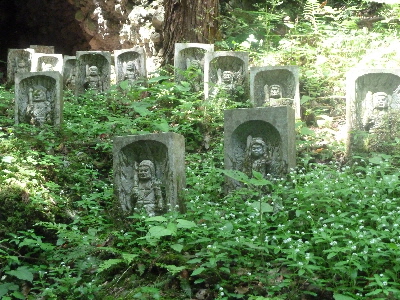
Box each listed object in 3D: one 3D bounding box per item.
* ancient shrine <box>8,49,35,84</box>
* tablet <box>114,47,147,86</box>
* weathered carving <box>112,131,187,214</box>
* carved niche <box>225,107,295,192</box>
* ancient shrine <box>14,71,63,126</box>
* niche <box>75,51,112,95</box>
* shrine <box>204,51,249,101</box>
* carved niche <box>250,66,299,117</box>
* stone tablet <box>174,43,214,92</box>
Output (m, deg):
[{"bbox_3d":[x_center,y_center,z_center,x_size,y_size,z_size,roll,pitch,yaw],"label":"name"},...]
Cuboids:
[{"bbox_3d":[-2.922,-1.357,11.970,0.420,0.560,0.180,0,-5,2],"label":"ancient shrine"},{"bbox_3d":[-0.979,-1.132,10.342,0.420,0.560,0.180,-1,-5,9],"label":"tablet"},{"bbox_3d":[-0.311,0.193,4.551,0.420,0.560,0.180,-2,-5,21],"label":"weathered carving"},{"bbox_3d":[0.388,0.018,4.721,0.420,0.560,0.180,-2,-5,22],"label":"carved niche"},{"bbox_3d":[-1.508,-0.441,6.873,0.420,0.560,0.180,0,-5,2],"label":"ancient shrine"},{"bbox_3d":[-1.380,-0.988,9.515,0.420,0.560,0.180,0,-5,3],"label":"niche"},{"bbox_3d":[0.262,-0.660,7.168,0.420,0.560,0.180,0,-5,0],"label":"shrine"},{"bbox_3d":[0.674,-0.454,6.558,0.420,0.560,0.180,-1,-5,7],"label":"carved niche"},{"bbox_3d":[-0.064,-0.848,7.874,0.420,0.560,0.180,0,-5,-4],"label":"stone tablet"}]

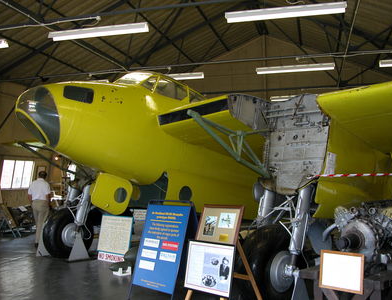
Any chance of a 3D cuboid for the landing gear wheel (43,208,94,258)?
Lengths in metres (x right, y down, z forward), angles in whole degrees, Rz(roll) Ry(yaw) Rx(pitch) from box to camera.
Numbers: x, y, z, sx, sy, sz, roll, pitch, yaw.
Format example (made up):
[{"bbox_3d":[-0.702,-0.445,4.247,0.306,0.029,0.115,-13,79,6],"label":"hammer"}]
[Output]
[{"bbox_3d":[-2.420,1.605,8.640,1.000,0.960,0.360,4,-6,-41],"label":"landing gear wheel"}]

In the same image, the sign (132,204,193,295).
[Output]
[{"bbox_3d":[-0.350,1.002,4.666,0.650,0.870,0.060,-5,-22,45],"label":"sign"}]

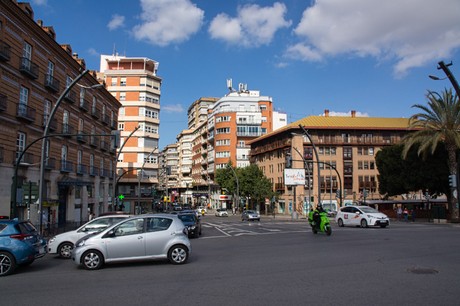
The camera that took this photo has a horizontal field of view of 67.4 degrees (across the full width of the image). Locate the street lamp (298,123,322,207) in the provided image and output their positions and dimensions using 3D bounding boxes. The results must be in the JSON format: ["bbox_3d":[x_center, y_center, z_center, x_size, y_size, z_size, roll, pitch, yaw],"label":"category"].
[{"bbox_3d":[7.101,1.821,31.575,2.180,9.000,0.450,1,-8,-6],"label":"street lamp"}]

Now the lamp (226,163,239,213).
[{"bbox_3d":[0.493,6.507,61.714,2.250,8.590,0.450,1,-8,-6],"label":"lamp"}]

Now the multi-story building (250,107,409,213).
[{"bbox_3d":[23.500,2.791,78.857,33.500,21.000,18.000,1,-8,-5],"label":"multi-story building"}]

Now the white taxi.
[{"bbox_3d":[10.200,4.942,26.663,1.775,1.575,4.600,3,-9,-18],"label":"white taxi"}]

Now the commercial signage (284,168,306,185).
[{"bbox_3d":[7.276,2.660,38.527,2.300,1.750,0.300,-1,-8,5],"label":"commercial signage"}]

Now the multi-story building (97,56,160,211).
[{"bbox_3d":[-20.775,-3.308,72.877,11.800,31.500,13.500,1,-9,-8],"label":"multi-story building"}]

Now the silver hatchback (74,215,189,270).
[{"bbox_3d":[-2.960,2.580,10.450,3.420,1.460,1.630,3,-8,-18],"label":"silver hatchback"}]

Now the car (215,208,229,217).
[{"bbox_3d":[-1.570,11.431,66.000,1.760,1.470,4.100,2,-8,-14],"label":"car"}]

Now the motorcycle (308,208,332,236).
[{"bbox_3d":[4.854,3.710,18.495,0.700,1.320,1.850,3,-8,-20],"label":"motorcycle"}]

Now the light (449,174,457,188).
[{"bbox_3d":[16.145,2.064,24.968,0.480,0.880,0.290,-3,-9,19],"label":"light"}]

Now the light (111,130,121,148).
[{"bbox_3d":[-6.031,-0.724,18.204,0.440,0.910,0.380,1,-8,-5],"label":"light"}]

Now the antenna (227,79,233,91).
[{"bbox_3d":[-0.125,-17.090,86.000,1.450,2.950,1.300,0,-8,0],"label":"antenna"}]

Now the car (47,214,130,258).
[{"bbox_3d":[-4.260,2.860,12.250,3.950,1.450,1.700,2,-8,-17],"label":"car"}]

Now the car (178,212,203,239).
[{"bbox_3d":[-2.620,4.051,20.123,1.770,1.430,4.250,1,-8,-3],"label":"car"}]

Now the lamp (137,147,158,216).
[{"bbox_3d":[-11.100,3.989,46.894,2.600,9.400,0.400,0,-8,0],"label":"lamp"}]

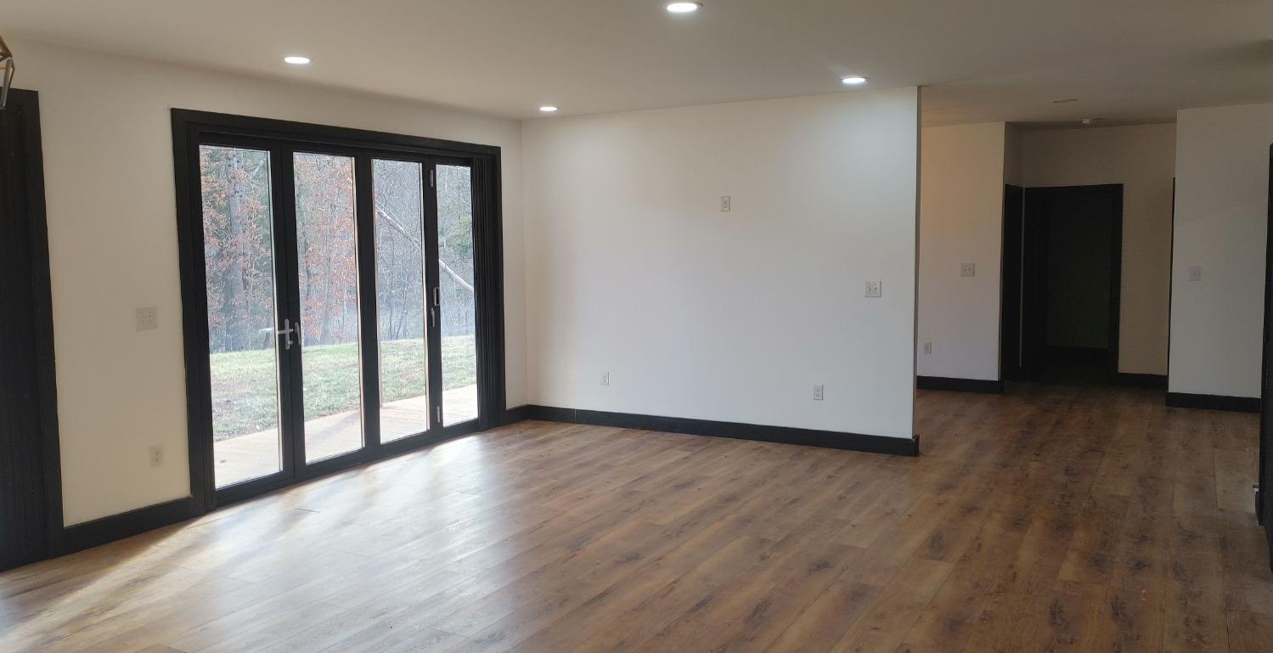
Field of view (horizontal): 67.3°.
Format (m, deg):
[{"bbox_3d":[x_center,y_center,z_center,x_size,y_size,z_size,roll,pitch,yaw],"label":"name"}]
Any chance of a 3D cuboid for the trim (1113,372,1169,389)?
[{"bbox_3d":[5.342,0.579,10.095,0.465,0.136,0.020,2,6,29],"label":"trim"}]

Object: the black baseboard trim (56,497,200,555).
[{"bbox_3d":[-2.937,1.149,5.582,0.020,0.136,0.800,2,6,29],"label":"black baseboard trim"}]

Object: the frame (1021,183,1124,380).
[{"bbox_3d":[4.727,-0.445,10.387,0.965,2.137,0.110,2,6,29],"label":"frame"}]

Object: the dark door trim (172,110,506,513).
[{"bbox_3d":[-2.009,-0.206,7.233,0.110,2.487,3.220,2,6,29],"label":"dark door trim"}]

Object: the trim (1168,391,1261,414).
[{"bbox_3d":[5.309,0.707,8.776,0.780,0.136,0.020,2,6,29],"label":"trim"}]

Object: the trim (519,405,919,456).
[{"bbox_3d":[0.529,0.855,8.043,3.600,0.136,0.020,2,6,29],"label":"trim"}]

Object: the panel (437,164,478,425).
[{"bbox_3d":[-1.516,-0.265,8.228,0.025,2.200,0.500,2,6,29],"label":"panel"}]

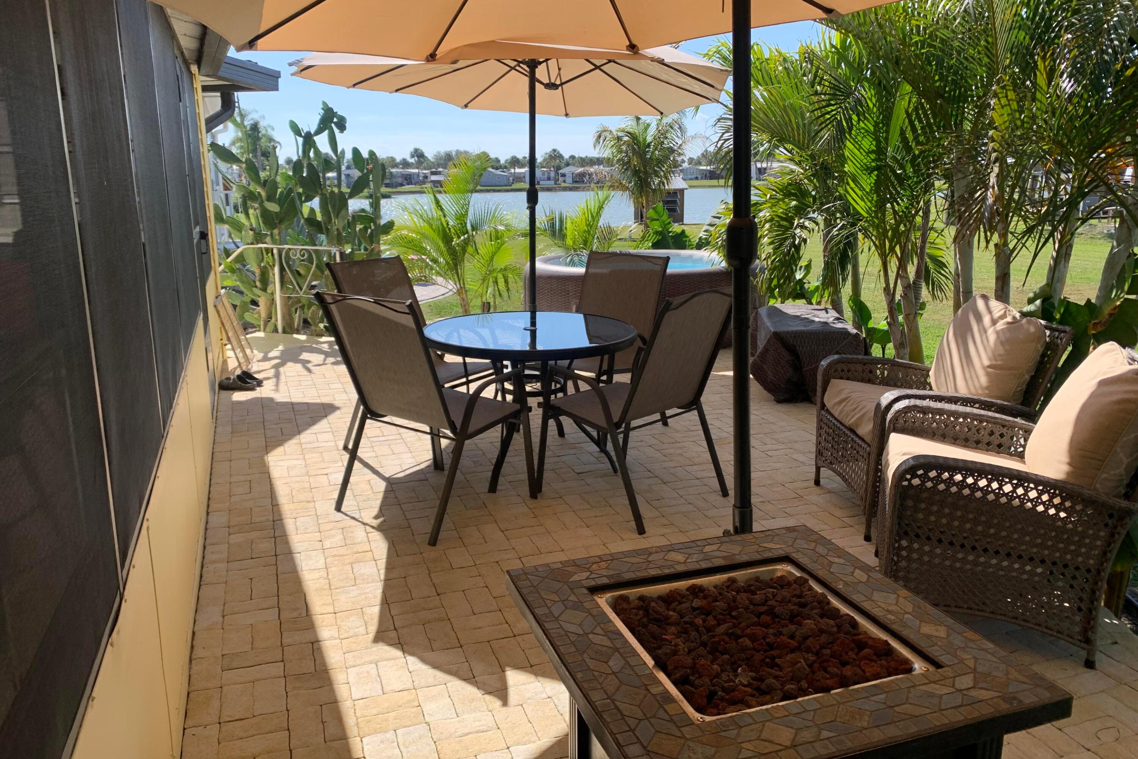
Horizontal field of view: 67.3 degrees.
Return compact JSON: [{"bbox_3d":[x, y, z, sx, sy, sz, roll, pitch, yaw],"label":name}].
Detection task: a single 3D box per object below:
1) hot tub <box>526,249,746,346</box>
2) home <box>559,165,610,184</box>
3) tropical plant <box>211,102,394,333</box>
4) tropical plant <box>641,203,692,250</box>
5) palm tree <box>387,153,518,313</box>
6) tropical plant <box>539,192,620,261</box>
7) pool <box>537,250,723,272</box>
[{"bbox_3d":[0.691,-0.765,7.958,2.140,0.670,2.140,0,13,0],"label":"hot tub"},{"bbox_3d":[3.171,-38.458,160.450,10.000,3.350,9.000,0,13,0],"label":"home"},{"bbox_3d":[-2.696,-1.672,8.653,1.750,2.160,1.400,0,13,0],"label":"tropical plant"},{"bbox_3d":[1.120,-1.470,9.928,0.680,1.140,0.650,0,13,0],"label":"tropical plant"},{"bbox_3d":[-1.186,-1.466,8.802,1.400,1.670,1.350,0,13,0],"label":"palm tree"},{"bbox_3d":[0.104,-1.453,9.522,1.050,1.270,1.050,0,13,0],"label":"tropical plant"},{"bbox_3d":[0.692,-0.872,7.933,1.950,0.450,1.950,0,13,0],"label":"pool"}]

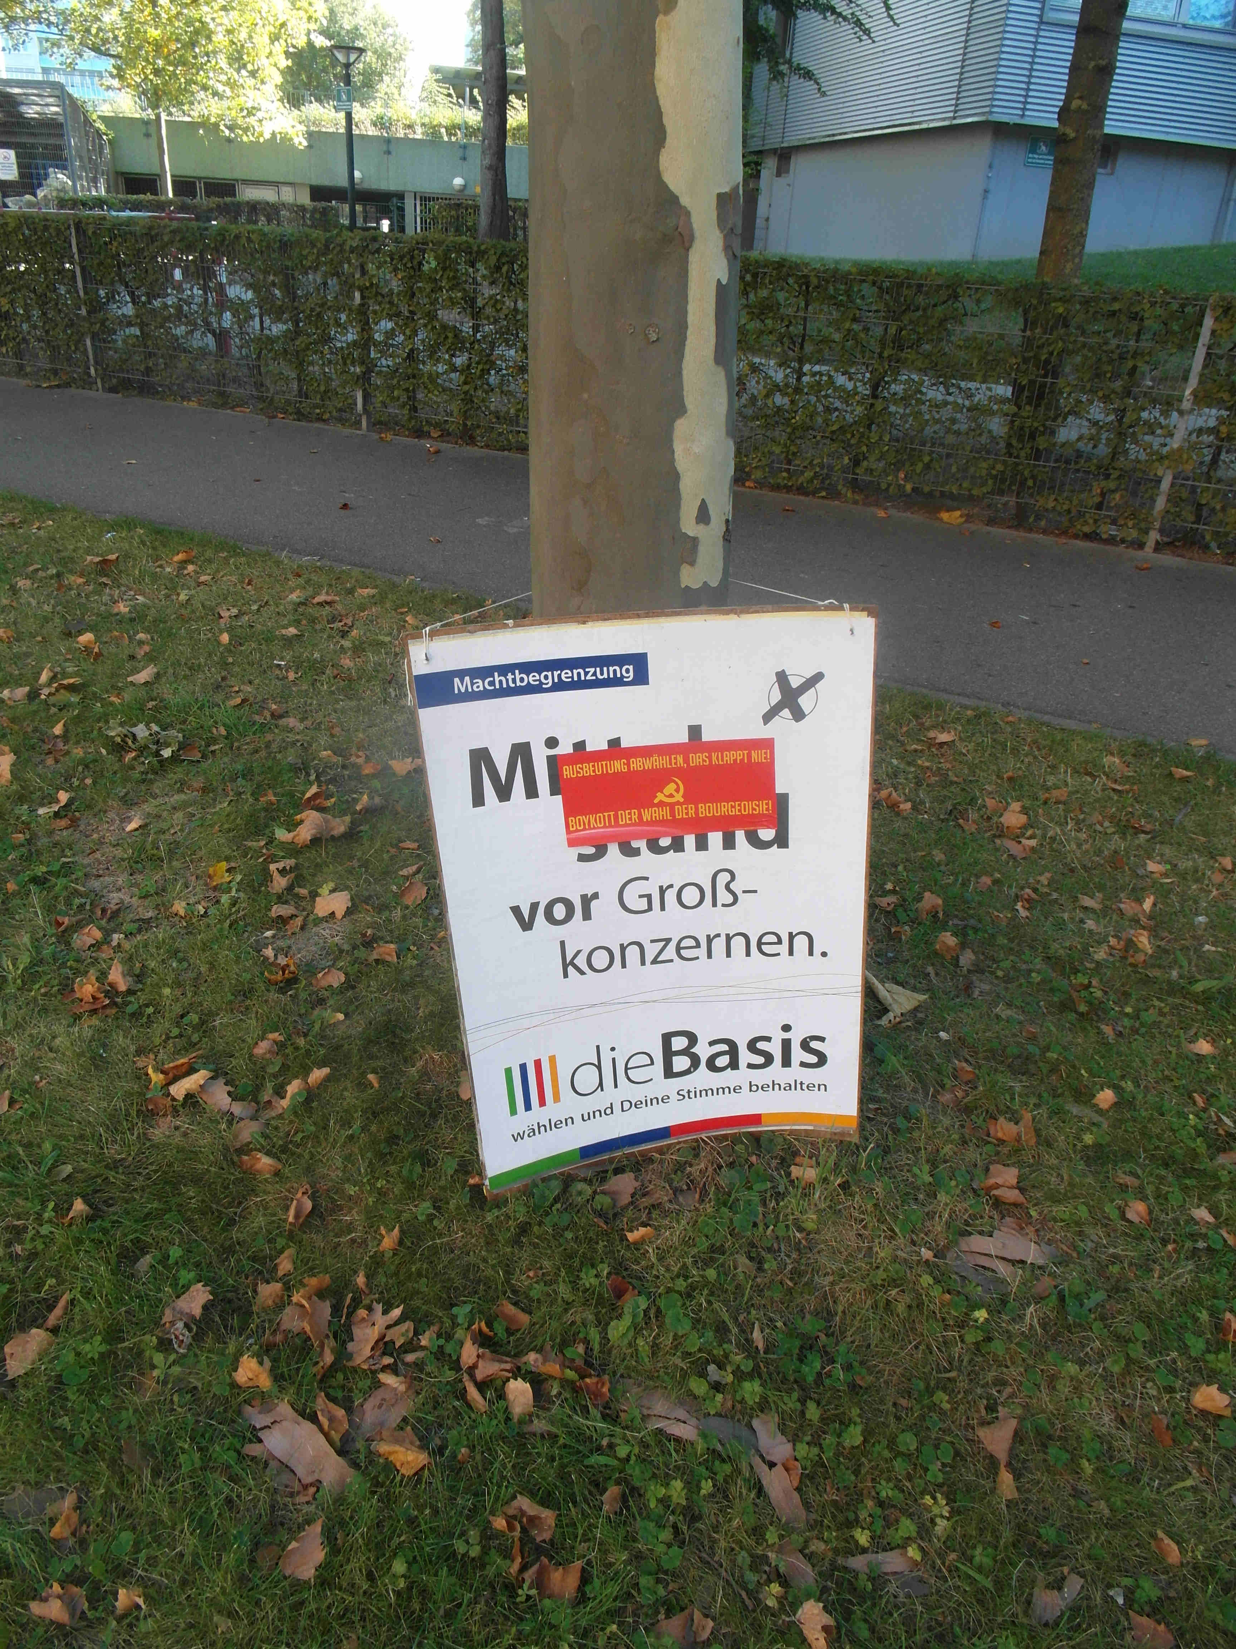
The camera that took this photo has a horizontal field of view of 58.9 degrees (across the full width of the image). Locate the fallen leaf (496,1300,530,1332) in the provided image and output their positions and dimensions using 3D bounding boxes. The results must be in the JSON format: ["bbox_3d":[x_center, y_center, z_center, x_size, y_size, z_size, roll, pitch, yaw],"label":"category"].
[{"bbox_3d":[-0.142,0.656,1.466,0.046,0.018,0.026,18,31,24],"label":"fallen leaf"}]

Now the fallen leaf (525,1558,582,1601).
[{"bbox_3d":[-0.071,0.809,1.176,0.061,0.030,0.034,4,27,1],"label":"fallen leaf"}]

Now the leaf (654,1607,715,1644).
[{"bbox_3d":[0.069,0.830,1.133,0.061,0.025,0.035,-2,29,-12],"label":"leaf"}]

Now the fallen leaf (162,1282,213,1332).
[{"bbox_3d":[-0.578,0.652,1.477,0.039,0.030,0.069,24,33,35],"label":"fallen leaf"}]

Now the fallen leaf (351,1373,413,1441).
[{"bbox_3d":[-0.288,0.715,1.352,0.055,0.022,0.088,14,30,18],"label":"fallen leaf"}]

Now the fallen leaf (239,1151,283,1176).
[{"bbox_3d":[-0.553,0.525,1.692,0.069,0.022,0.026,12,29,14],"label":"fallen leaf"}]

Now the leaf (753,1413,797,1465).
[{"bbox_3d":[0.187,0.738,1.316,0.038,0.018,0.052,-7,30,-20],"label":"leaf"}]

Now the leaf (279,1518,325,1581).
[{"bbox_3d":[-0.343,0.811,1.221,0.041,0.025,0.059,22,32,33],"label":"leaf"}]

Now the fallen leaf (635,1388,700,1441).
[{"bbox_3d":[0.062,0.730,1.354,0.084,0.020,0.041,14,29,20],"label":"fallen leaf"}]

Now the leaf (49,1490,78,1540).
[{"bbox_3d":[-0.622,0.784,1.244,0.021,0.025,0.047,6,27,6],"label":"leaf"}]

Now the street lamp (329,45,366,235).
[{"bbox_3d":[-4.060,-9.676,16.885,0.530,3.864,0.530,3,27,0],"label":"street lamp"}]

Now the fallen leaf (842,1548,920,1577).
[{"bbox_3d":[0.287,0.803,1.190,0.087,0.018,0.026,0,28,-8],"label":"fallen leaf"}]

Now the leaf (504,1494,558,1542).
[{"bbox_3d":[-0.099,0.779,1.231,0.060,0.030,0.031,12,29,17],"label":"leaf"}]

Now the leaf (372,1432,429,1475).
[{"bbox_3d":[-0.251,0.742,1.300,0.072,0.025,0.034,16,30,21],"label":"leaf"}]

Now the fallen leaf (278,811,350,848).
[{"bbox_3d":[-0.716,0.007,2.589,0.170,0.050,0.096,-5,28,-16],"label":"fallen leaf"}]

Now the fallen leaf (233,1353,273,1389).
[{"bbox_3d":[-0.455,0.689,1.379,0.053,0.020,0.039,5,27,5],"label":"fallen leaf"}]

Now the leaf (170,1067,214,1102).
[{"bbox_3d":[-0.719,0.437,1.847,0.033,0.030,0.072,22,32,33],"label":"leaf"}]

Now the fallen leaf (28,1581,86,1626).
[{"bbox_3d":[-0.578,0.804,1.133,0.052,0.030,0.032,9,28,12],"label":"fallen leaf"}]

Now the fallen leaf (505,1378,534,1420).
[{"bbox_3d":[-0.124,0.725,1.387,0.032,0.030,0.044,-7,28,-20],"label":"fallen leaf"}]

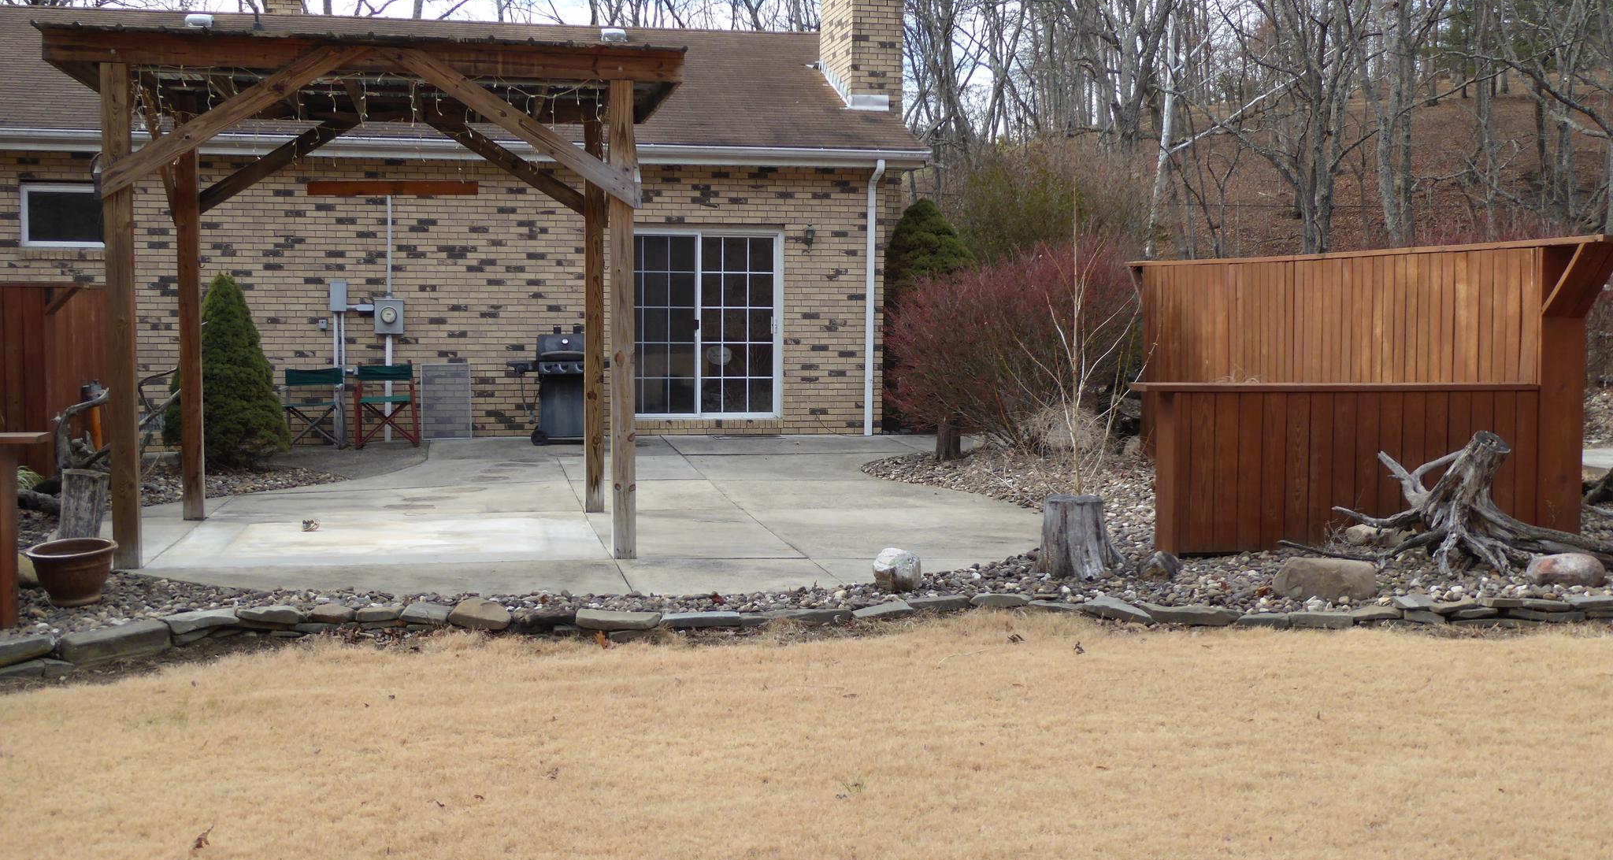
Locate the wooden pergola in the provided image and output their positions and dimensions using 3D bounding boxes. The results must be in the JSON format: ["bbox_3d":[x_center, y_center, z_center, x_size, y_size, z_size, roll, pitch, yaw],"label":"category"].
[{"bbox_3d":[-2.799,-0.834,12.067,3.700,3.120,3.120,0,3,-11],"label":"wooden pergola"}]

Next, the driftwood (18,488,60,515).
[{"bbox_3d":[-5.528,0.527,13.100,0.500,0.170,0.180,2,3,32],"label":"driftwood"}]

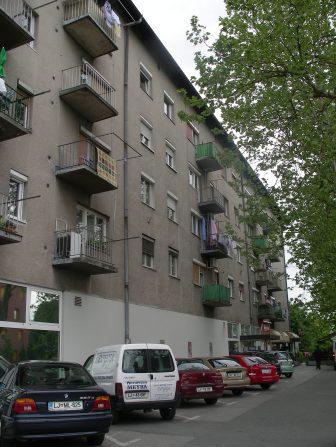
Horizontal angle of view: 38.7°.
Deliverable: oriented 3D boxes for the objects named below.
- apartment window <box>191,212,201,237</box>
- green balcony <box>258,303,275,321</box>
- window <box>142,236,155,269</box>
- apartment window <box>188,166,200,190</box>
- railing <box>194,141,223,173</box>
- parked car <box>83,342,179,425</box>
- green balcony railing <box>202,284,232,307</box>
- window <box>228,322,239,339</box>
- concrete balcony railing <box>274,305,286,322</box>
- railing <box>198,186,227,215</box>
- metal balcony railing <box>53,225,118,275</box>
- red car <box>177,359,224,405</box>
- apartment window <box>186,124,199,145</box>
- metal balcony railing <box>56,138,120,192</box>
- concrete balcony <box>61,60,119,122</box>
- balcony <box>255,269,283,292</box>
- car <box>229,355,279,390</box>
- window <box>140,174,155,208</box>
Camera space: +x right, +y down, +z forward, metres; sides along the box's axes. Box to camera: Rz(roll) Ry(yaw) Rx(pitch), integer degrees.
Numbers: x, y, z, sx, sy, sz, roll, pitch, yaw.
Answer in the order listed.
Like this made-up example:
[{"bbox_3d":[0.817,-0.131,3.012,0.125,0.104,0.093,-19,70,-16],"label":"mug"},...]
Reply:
[{"bbox_3d":[1.747,0.089,30.338,0.160,1.430,1.630,-8,-17,22],"label":"apartment window"},{"bbox_3d":[8.297,7.451,40.017,1.080,1.144,2.105,-8,-17,22],"label":"green balcony"},{"bbox_3d":[-0.955,1.446,23.162,0.160,1.440,1.420,-8,-17,22],"label":"window"},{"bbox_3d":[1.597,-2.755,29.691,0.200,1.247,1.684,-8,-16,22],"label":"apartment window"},{"bbox_3d":[2.691,-4.213,30.607,1.061,1.061,2.104,-8,-17,22],"label":"railing"},{"bbox_3d":[-1.190,4.290,13.080,1.740,1.800,4.110,5,-17,-22],"label":"parked car"},{"bbox_3d":[2.921,4.298,28.200,1.061,1.098,2.104,-8,-17,22],"label":"green balcony railing"},{"bbox_3d":[4.393,7.245,32.221,0.137,1.034,2.379,-8,-17,22],"label":"window"},{"bbox_3d":[10.795,9.105,47.258,1.092,1.174,2.275,-8,-16,22],"label":"concrete balcony railing"},{"bbox_3d":[2.966,-1.463,32.168,1.150,1.100,2.250,-8,-17,22],"label":"railing"},{"bbox_3d":[-2.673,0.961,15.861,1.089,1.135,2.123,-8,-17,22],"label":"metal balcony railing"},{"bbox_3d":[0.150,5.340,16.250,1.720,1.420,4.300,6,-17,-26],"label":"red car"},{"bbox_3d":[1.522,-5.449,29.739,0.146,1.235,1.876,-8,-17,22],"label":"apartment window"},{"bbox_3d":[-2.803,-1.969,16.908,1.092,1.138,2.284,-8,-16,22],"label":"metal balcony railing"},{"bbox_3d":[-2.826,-4.759,17.482,1.089,1.098,2.095,-8,-17,22],"label":"concrete balcony"},{"bbox_3d":[9.110,5.136,42.757,1.098,1.098,6.680,-8,-17,22],"label":"balcony"},{"bbox_3d":[3.220,6.820,21.850,1.700,1.420,4.150,6,-17,-25],"label":"car"},{"bbox_3d":[-0.955,-1.467,22.392,0.146,1.345,1.372,-8,-17,22],"label":"window"}]

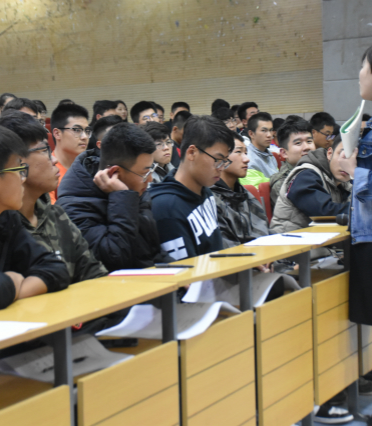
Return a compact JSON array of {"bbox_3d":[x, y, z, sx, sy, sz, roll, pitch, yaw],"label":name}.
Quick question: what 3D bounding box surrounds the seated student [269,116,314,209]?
[{"bbox_3d":[0.627,0.166,4.716,0.700,1.300,0.480,1,5,29],"label":"seated student"}]

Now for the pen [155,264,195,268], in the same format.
[{"bbox_3d":[-0.036,0.164,2.952,0.146,0.012,0.012,1,5,33],"label":"pen"}]

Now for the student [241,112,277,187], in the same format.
[{"bbox_3d":[0.567,-0.034,6.189,0.700,1.280,0.480,1,5,29],"label":"student"}]

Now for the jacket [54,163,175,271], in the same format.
[{"bbox_3d":[-0.215,0.141,2.980,0.410,0.650,0.500,1,5,24],"label":"jacket"}]

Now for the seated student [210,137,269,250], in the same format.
[{"bbox_3d":[0.300,0.261,3.896,0.700,1.250,0.480,1,5,29],"label":"seated student"}]

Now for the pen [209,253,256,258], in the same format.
[{"bbox_3d":[0.163,0.141,3.199,0.158,0.012,0.012,-3,4,-15],"label":"pen"}]

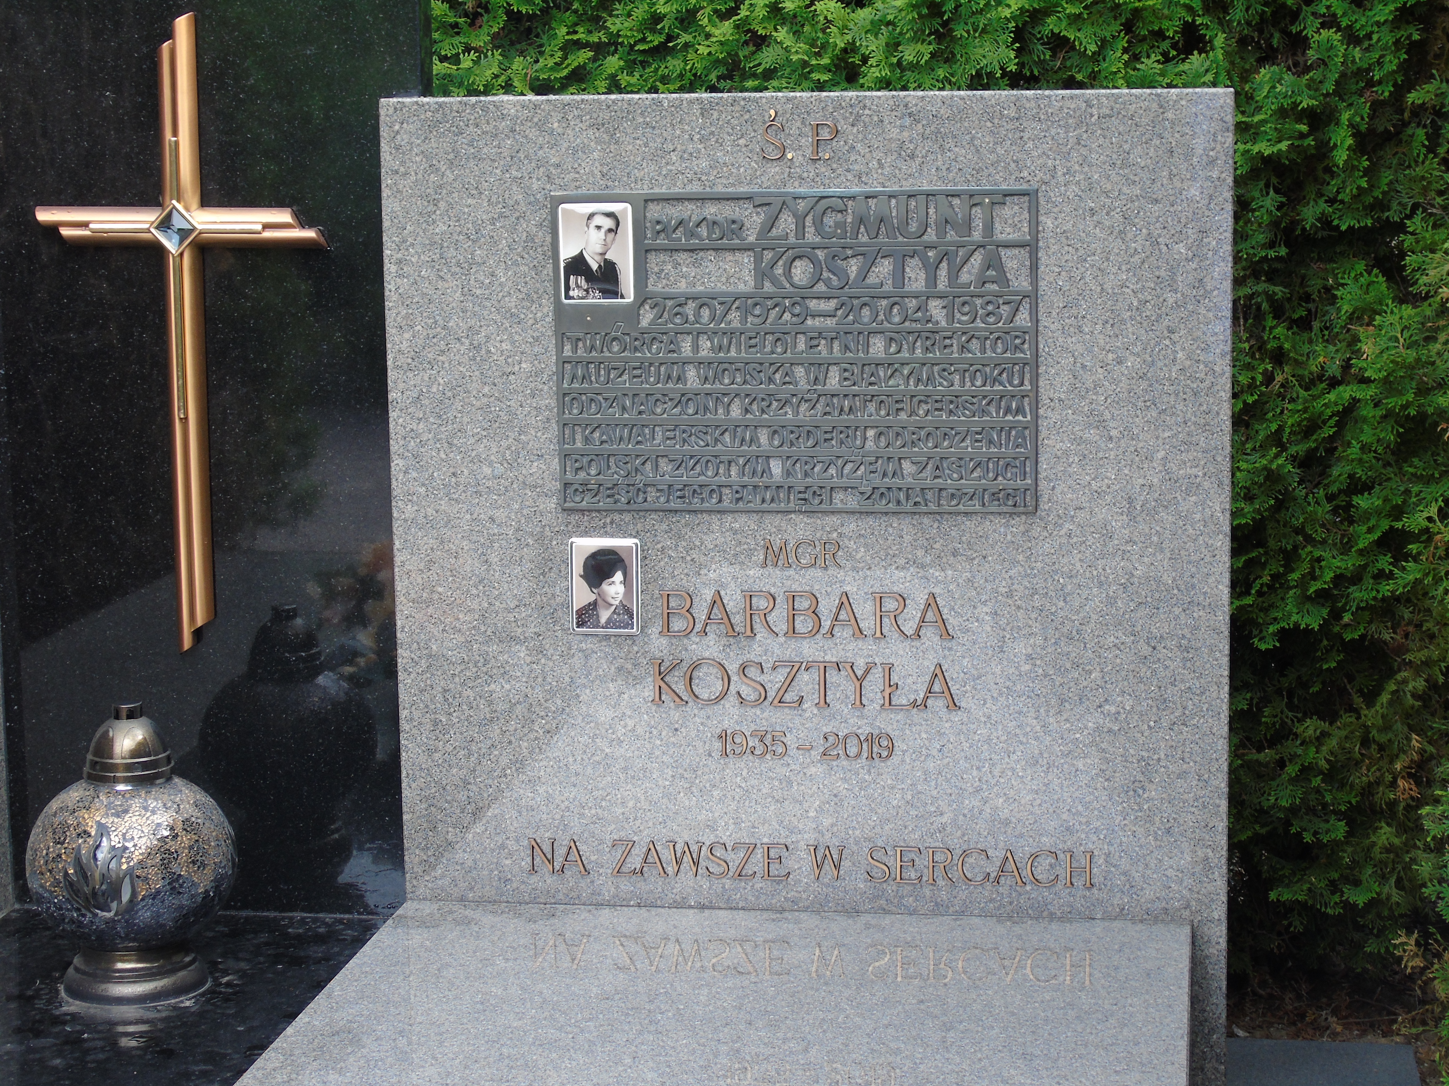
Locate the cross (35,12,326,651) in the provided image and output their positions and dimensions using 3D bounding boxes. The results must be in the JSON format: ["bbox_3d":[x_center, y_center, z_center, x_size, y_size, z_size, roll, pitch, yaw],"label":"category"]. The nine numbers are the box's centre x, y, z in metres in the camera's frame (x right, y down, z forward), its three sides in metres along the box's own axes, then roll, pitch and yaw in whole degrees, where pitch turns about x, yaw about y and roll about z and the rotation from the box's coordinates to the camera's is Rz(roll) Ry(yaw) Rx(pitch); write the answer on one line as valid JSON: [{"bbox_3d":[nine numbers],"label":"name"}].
[{"bbox_3d":[-0.648,-0.245,3.574,0.362,0.773,0.042,1,10,8],"label":"cross"}]

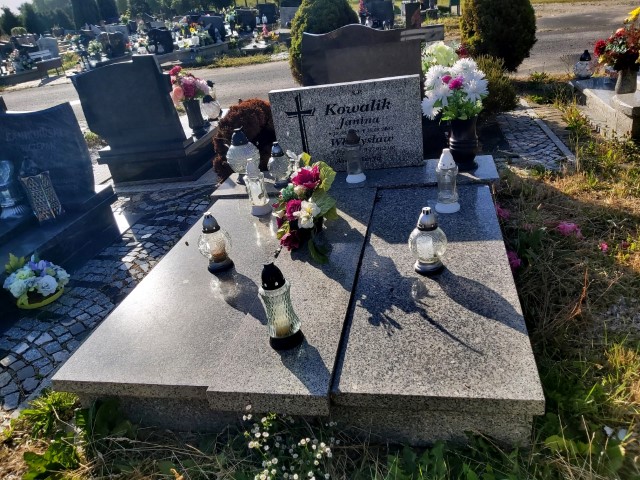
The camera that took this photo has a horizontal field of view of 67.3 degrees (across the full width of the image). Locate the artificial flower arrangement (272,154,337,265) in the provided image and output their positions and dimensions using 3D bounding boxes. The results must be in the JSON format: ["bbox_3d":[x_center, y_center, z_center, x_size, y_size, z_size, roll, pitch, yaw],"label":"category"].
[{"bbox_3d":[-0.060,-0.131,2.021,0.265,0.437,0.250,-2,29,14],"label":"artificial flower arrangement"}]

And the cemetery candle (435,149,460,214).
[{"bbox_3d":[0.587,-0.268,2.214,0.117,0.296,0.117,-2,29,14],"label":"cemetery candle"}]

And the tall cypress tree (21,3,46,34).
[{"bbox_3d":[-24.695,-18.677,41.812,1.900,3.534,1.900,-2,28,14],"label":"tall cypress tree"}]

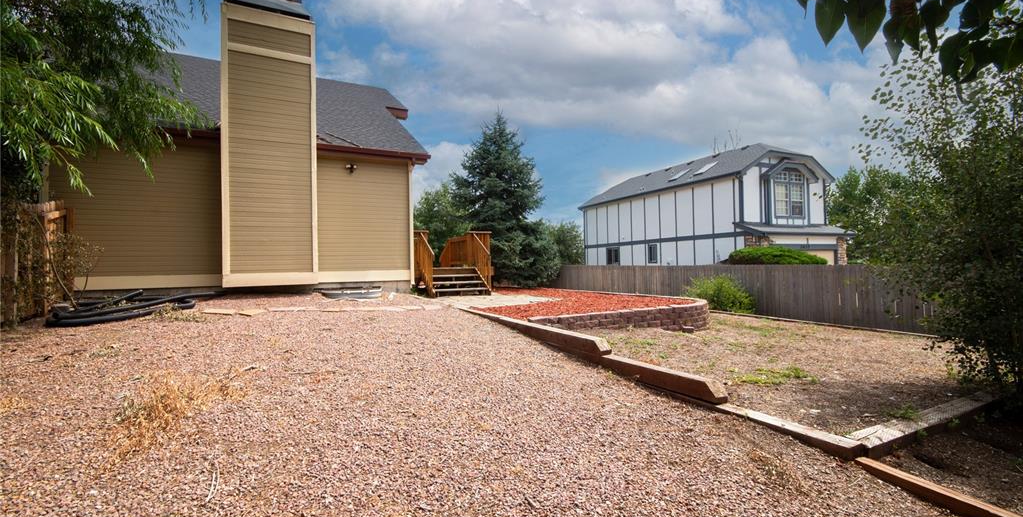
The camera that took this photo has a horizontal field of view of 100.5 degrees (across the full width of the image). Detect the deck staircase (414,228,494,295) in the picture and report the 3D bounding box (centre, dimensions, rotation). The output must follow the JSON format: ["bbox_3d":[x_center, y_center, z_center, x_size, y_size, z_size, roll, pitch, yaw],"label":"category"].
[{"bbox_3d":[-2.146,0.165,12.475,2.500,1.710,3.500,-1,-1,-26],"label":"deck staircase"}]

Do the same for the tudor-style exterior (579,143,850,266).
[{"bbox_3d":[11.359,-2.029,27.162,7.700,8.250,14.100,-1,-1,-26],"label":"tudor-style exterior"}]

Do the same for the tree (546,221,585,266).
[{"bbox_3d":[3.936,-0.166,31.000,3.400,5.200,3.400,-1,-1,-26],"label":"tree"}]

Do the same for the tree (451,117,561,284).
[{"bbox_3d":[-0.240,-2.305,17.000,4.400,7.000,4.400,-1,-1,0],"label":"tree"}]

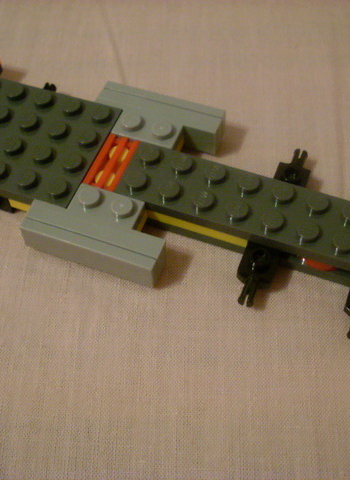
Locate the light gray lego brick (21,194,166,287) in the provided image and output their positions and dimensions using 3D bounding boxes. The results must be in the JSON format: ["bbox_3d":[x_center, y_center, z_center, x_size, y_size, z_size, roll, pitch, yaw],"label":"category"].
[{"bbox_3d":[-0.017,-0.003,0.160,0.032,0.010,0.016,17,60,14],"label":"light gray lego brick"}]

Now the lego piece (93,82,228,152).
[{"bbox_3d":[-0.005,-0.028,0.176,0.032,0.010,0.016,17,60,14],"label":"lego piece"}]

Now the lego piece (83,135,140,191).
[{"bbox_3d":[-0.015,-0.018,0.168,0.008,0.003,0.016,17,60,14],"label":"lego piece"}]

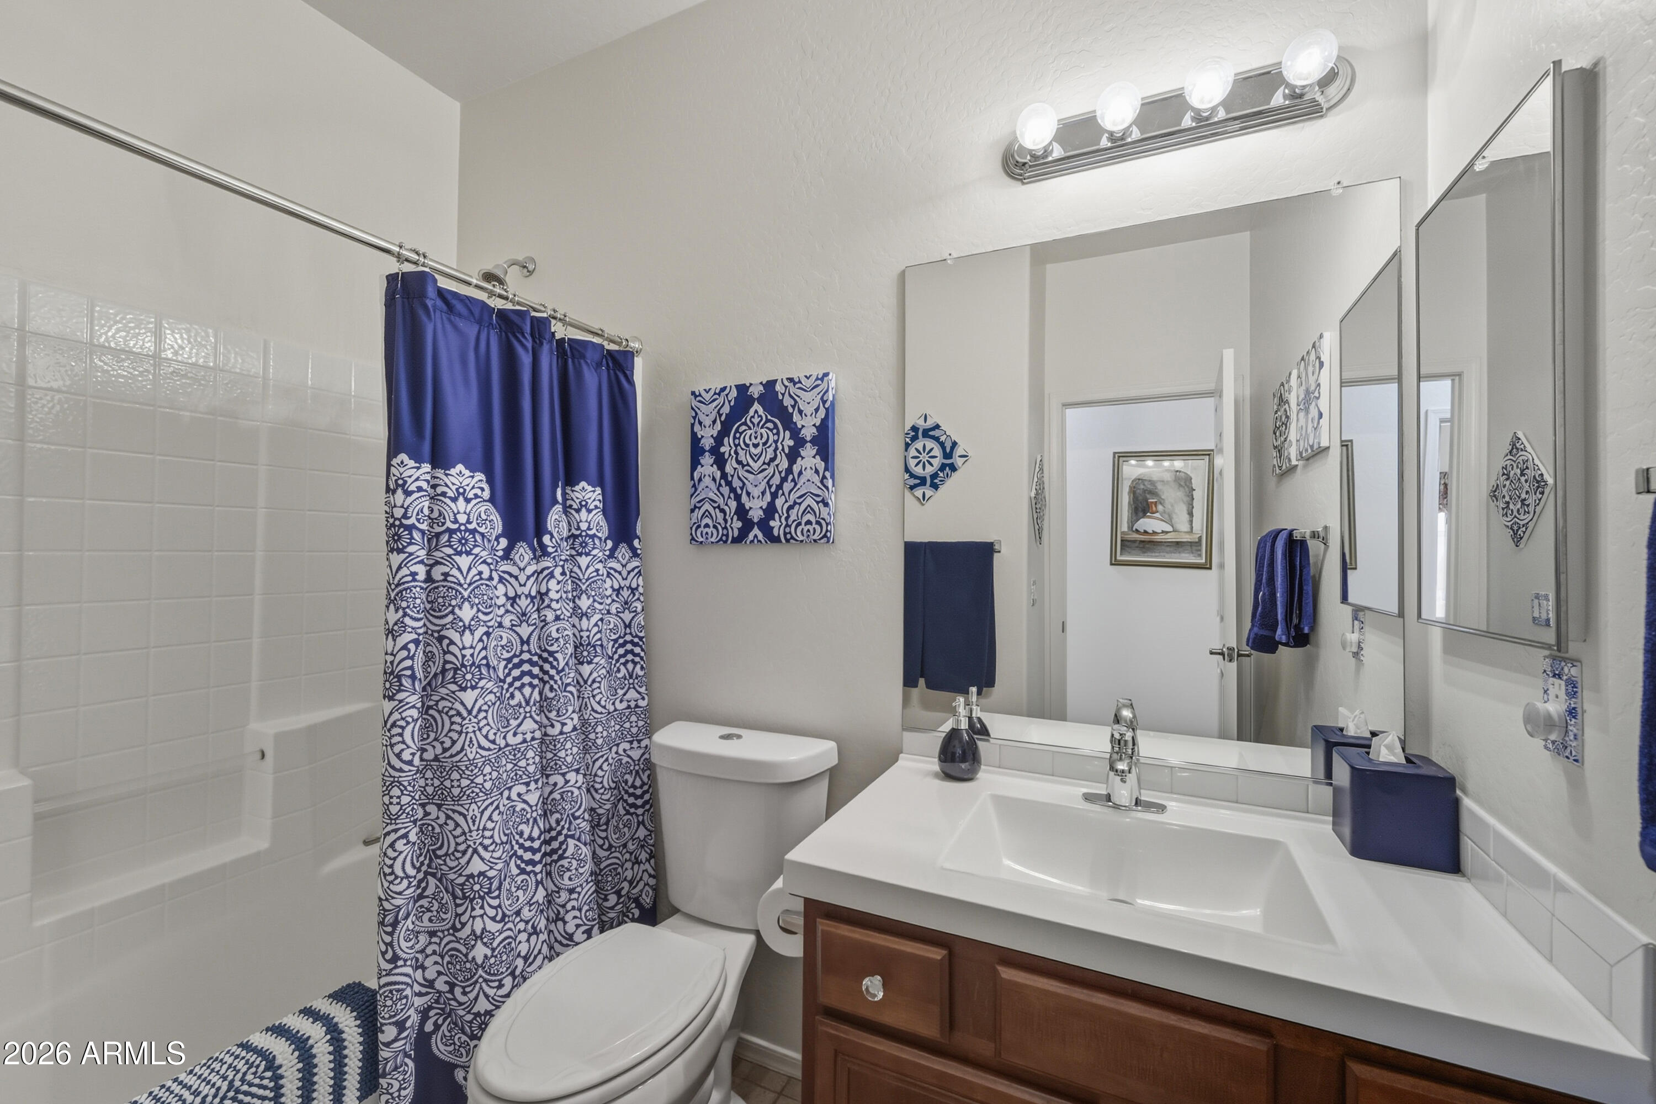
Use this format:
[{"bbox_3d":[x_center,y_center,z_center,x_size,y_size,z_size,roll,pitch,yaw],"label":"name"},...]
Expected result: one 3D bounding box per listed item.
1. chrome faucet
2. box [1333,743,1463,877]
[{"bbox_3d":[0.549,0.400,1.194,0.150,0.168,0.150,0,0,25],"label":"chrome faucet"},{"bbox_3d":[0.920,0.412,1.056,0.133,0.145,0.130,0,0,25],"label":"box"}]

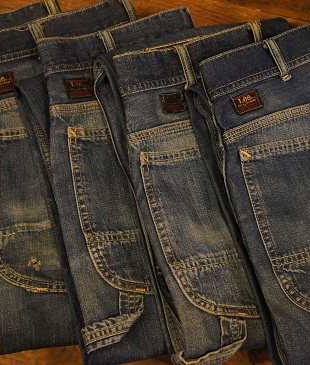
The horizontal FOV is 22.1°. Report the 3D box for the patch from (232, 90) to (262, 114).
[{"bbox_3d":[0.102,-0.087,0.874,0.029,0.004,0.024,-14,62,-8],"label":"patch"}]

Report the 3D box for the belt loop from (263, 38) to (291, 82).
[{"bbox_3d":[0.139,-0.140,0.899,0.013,0.008,0.057,-14,62,-8],"label":"belt loop"}]

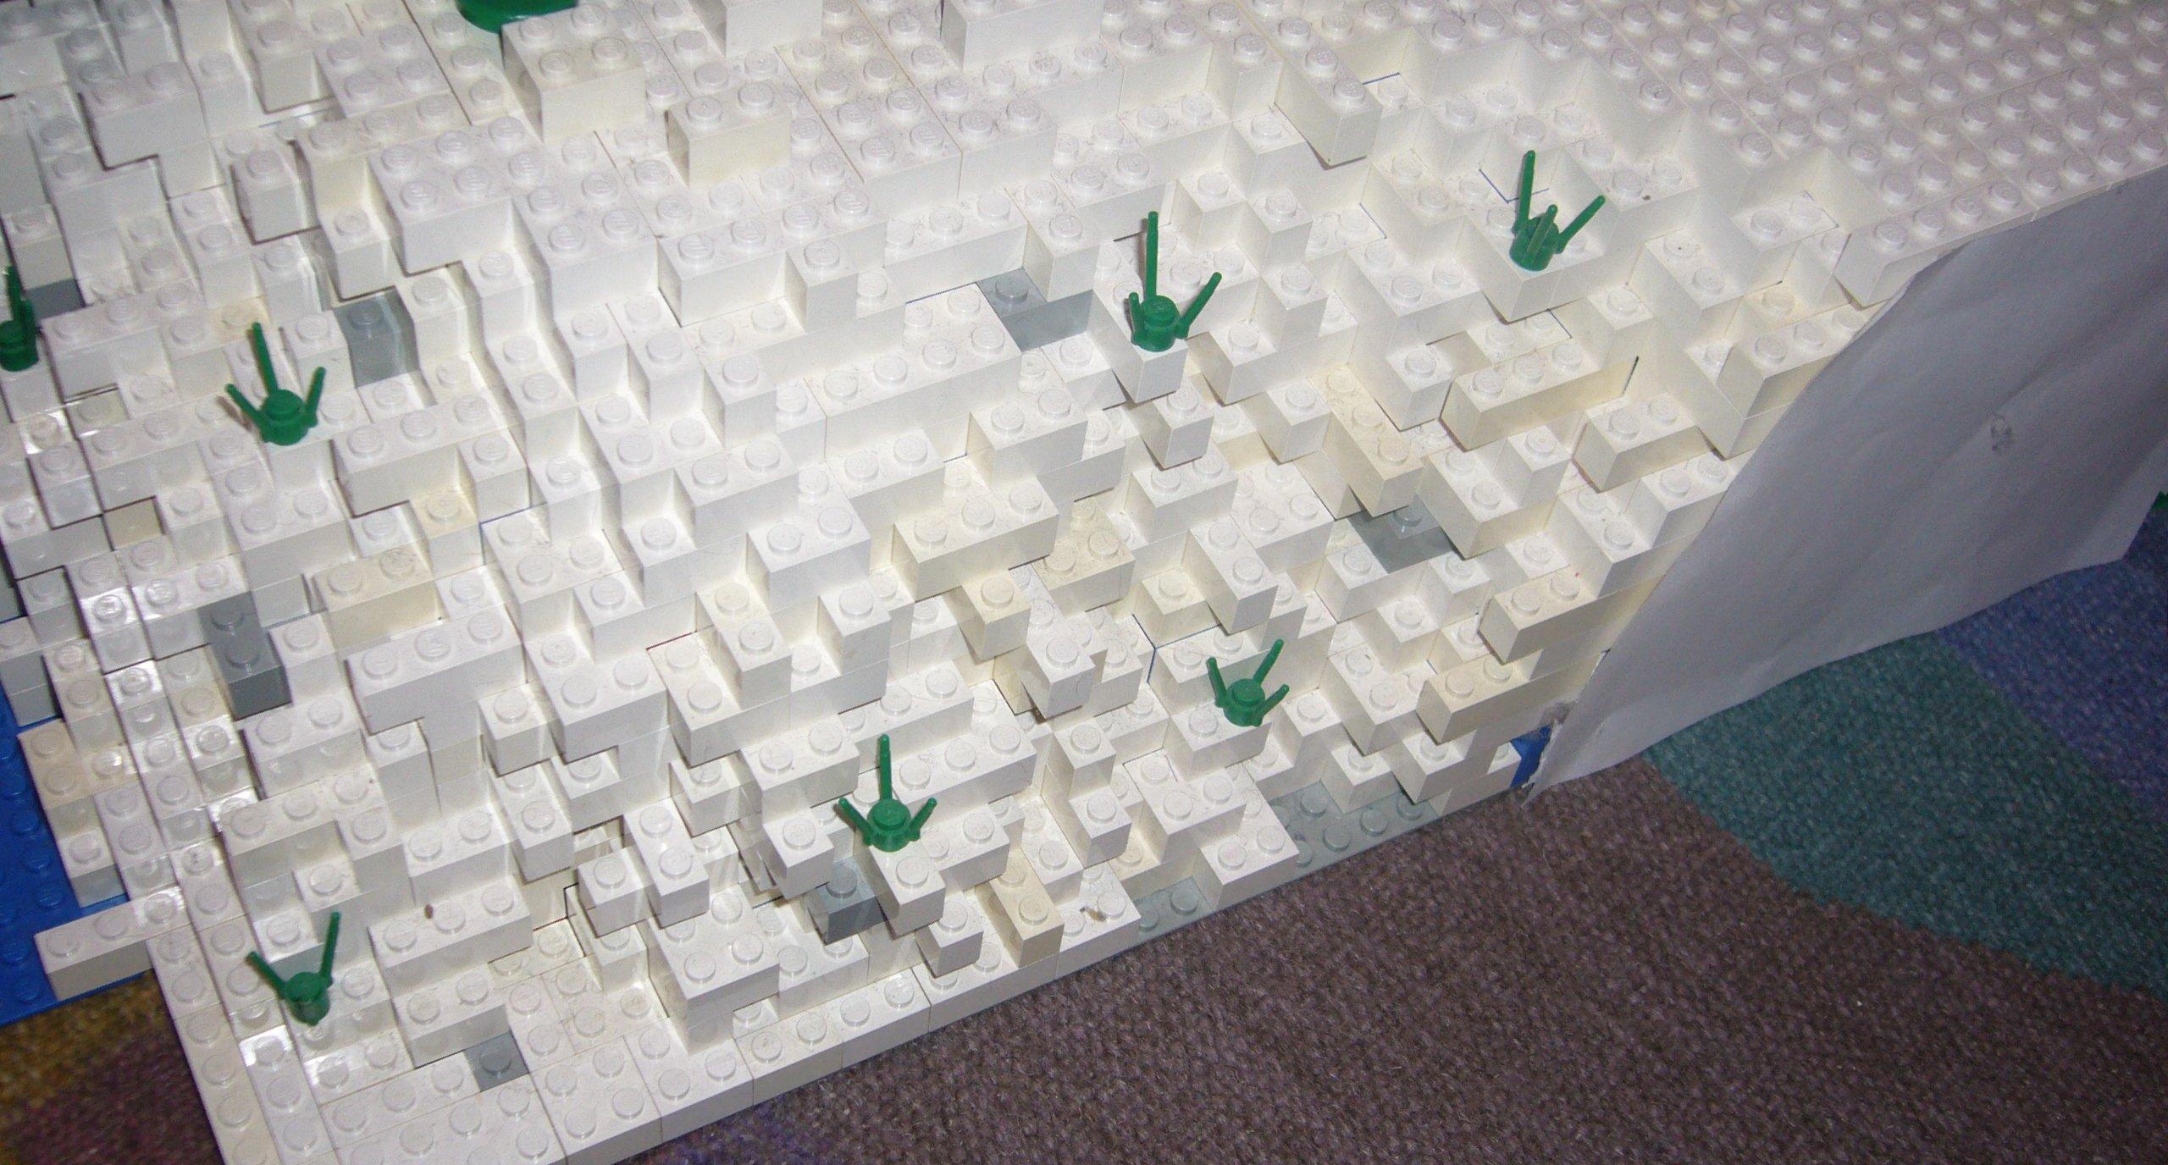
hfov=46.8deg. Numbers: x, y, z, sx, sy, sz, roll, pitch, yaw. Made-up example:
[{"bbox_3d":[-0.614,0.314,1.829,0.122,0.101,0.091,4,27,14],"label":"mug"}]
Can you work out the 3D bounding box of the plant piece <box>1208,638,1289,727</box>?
[{"bbox_3d":[0.026,0.018,0.422,0.013,0.018,0.015,4,52,-5],"label":"plant piece"}]

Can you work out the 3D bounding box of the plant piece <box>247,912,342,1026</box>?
[{"bbox_3d":[-0.121,0.060,0.383,0.012,0.018,0.016,12,52,2],"label":"plant piece"}]

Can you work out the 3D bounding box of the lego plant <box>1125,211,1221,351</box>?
[{"bbox_3d":[0.013,-0.043,0.370,0.013,0.018,0.015,12,52,2],"label":"lego plant"}]

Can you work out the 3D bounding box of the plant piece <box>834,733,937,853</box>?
[{"bbox_3d":[-0.031,0.032,0.380,0.015,0.018,0.013,-8,54,-13],"label":"plant piece"}]

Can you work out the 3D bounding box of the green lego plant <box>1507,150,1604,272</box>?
[{"bbox_3d":[0.071,-0.055,0.387,0.014,0.018,0.013,27,54,13],"label":"green lego plant"}]

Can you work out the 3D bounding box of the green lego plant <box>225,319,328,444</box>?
[{"bbox_3d":[-0.120,-0.029,0.367,0.015,0.018,0.013,-25,60,-24],"label":"green lego plant"}]

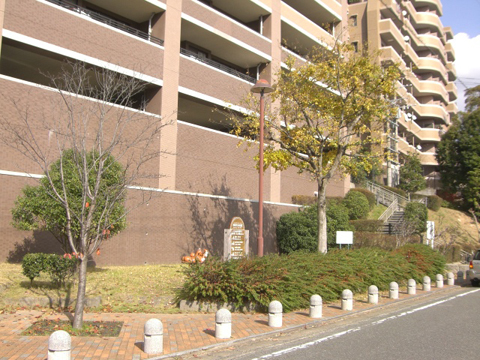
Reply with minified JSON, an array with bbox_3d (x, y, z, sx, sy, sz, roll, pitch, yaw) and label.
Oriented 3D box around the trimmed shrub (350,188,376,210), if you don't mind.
[{"bbox_3d":[7.884,1.272,33.500,1.600,1.500,1.600,-4,-8,37],"label":"trimmed shrub"}]

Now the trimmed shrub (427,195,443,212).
[{"bbox_3d":[13.104,1.583,35.500,1.200,1.300,1.100,-4,-8,37],"label":"trimmed shrub"}]

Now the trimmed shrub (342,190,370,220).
[{"bbox_3d":[6.744,1.493,30.500,1.600,1.750,1.600,-4,-8,37],"label":"trimmed shrub"}]

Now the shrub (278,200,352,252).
[{"bbox_3d":[3.012,2.021,21.300,3.050,2.450,2.400,1,-6,0],"label":"shrub"}]

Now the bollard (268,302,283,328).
[{"bbox_3d":[0.640,2.411,9.546,0.246,0.447,0.246,1,-6,0],"label":"bollard"}]

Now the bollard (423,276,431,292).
[{"bbox_3d":[5.795,3.225,16.363,0.246,0.447,0.246,-4,-8,37],"label":"bollard"}]

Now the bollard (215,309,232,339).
[{"bbox_3d":[-0.261,2.275,8.412,0.246,0.447,0.246,1,-6,0],"label":"bollard"}]

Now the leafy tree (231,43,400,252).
[{"bbox_3d":[2.449,-0.859,17.089,5.400,7.180,5.000,1,-6,0],"label":"leafy tree"}]

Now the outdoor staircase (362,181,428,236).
[{"bbox_3d":[9.070,1.832,33.913,4.300,3.900,5.600,-4,-8,37],"label":"outdoor staircase"}]

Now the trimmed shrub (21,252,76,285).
[{"bbox_3d":[-4.226,2.018,11.750,1.180,0.750,0.600,1,-6,0],"label":"trimmed shrub"}]

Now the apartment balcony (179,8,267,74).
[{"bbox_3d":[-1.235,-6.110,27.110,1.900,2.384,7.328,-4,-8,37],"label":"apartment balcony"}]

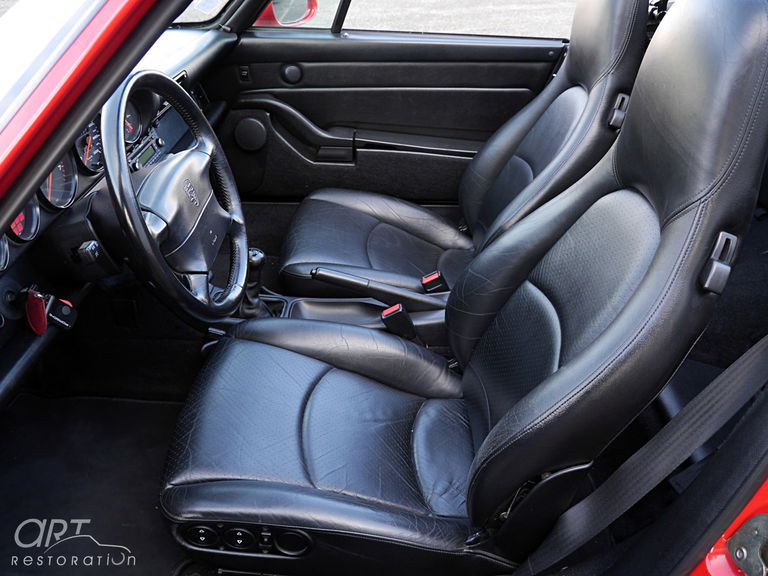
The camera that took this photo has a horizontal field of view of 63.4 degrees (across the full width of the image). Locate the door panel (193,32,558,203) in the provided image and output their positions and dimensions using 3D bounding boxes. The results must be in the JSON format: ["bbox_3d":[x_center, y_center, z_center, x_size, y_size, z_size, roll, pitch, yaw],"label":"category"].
[{"bbox_3d":[0.006,-0.502,1.906,1.045,0.520,0.130,1,32,1],"label":"door panel"}]

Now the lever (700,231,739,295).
[{"bbox_3d":[0.437,-0.033,0.809,0.030,0.080,0.027,14,4,-19],"label":"lever"}]

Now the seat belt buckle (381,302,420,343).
[{"bbox_3d":[0.041,0.076,1.375,0.047,0.075,0.025,-31,26,19],"label":"seat belt buckle"}]

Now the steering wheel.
[{"bbox_3d":[-0.325,-0.129,0.947,0.110,0.380,0.380,-14,31,9],"label":"steering wheel"}]

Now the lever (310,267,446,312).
[{"bbox_3d":[-0.001,0.018,1.446,0.350,0.050,0.038,14,31,-7],"label":"lever"}]

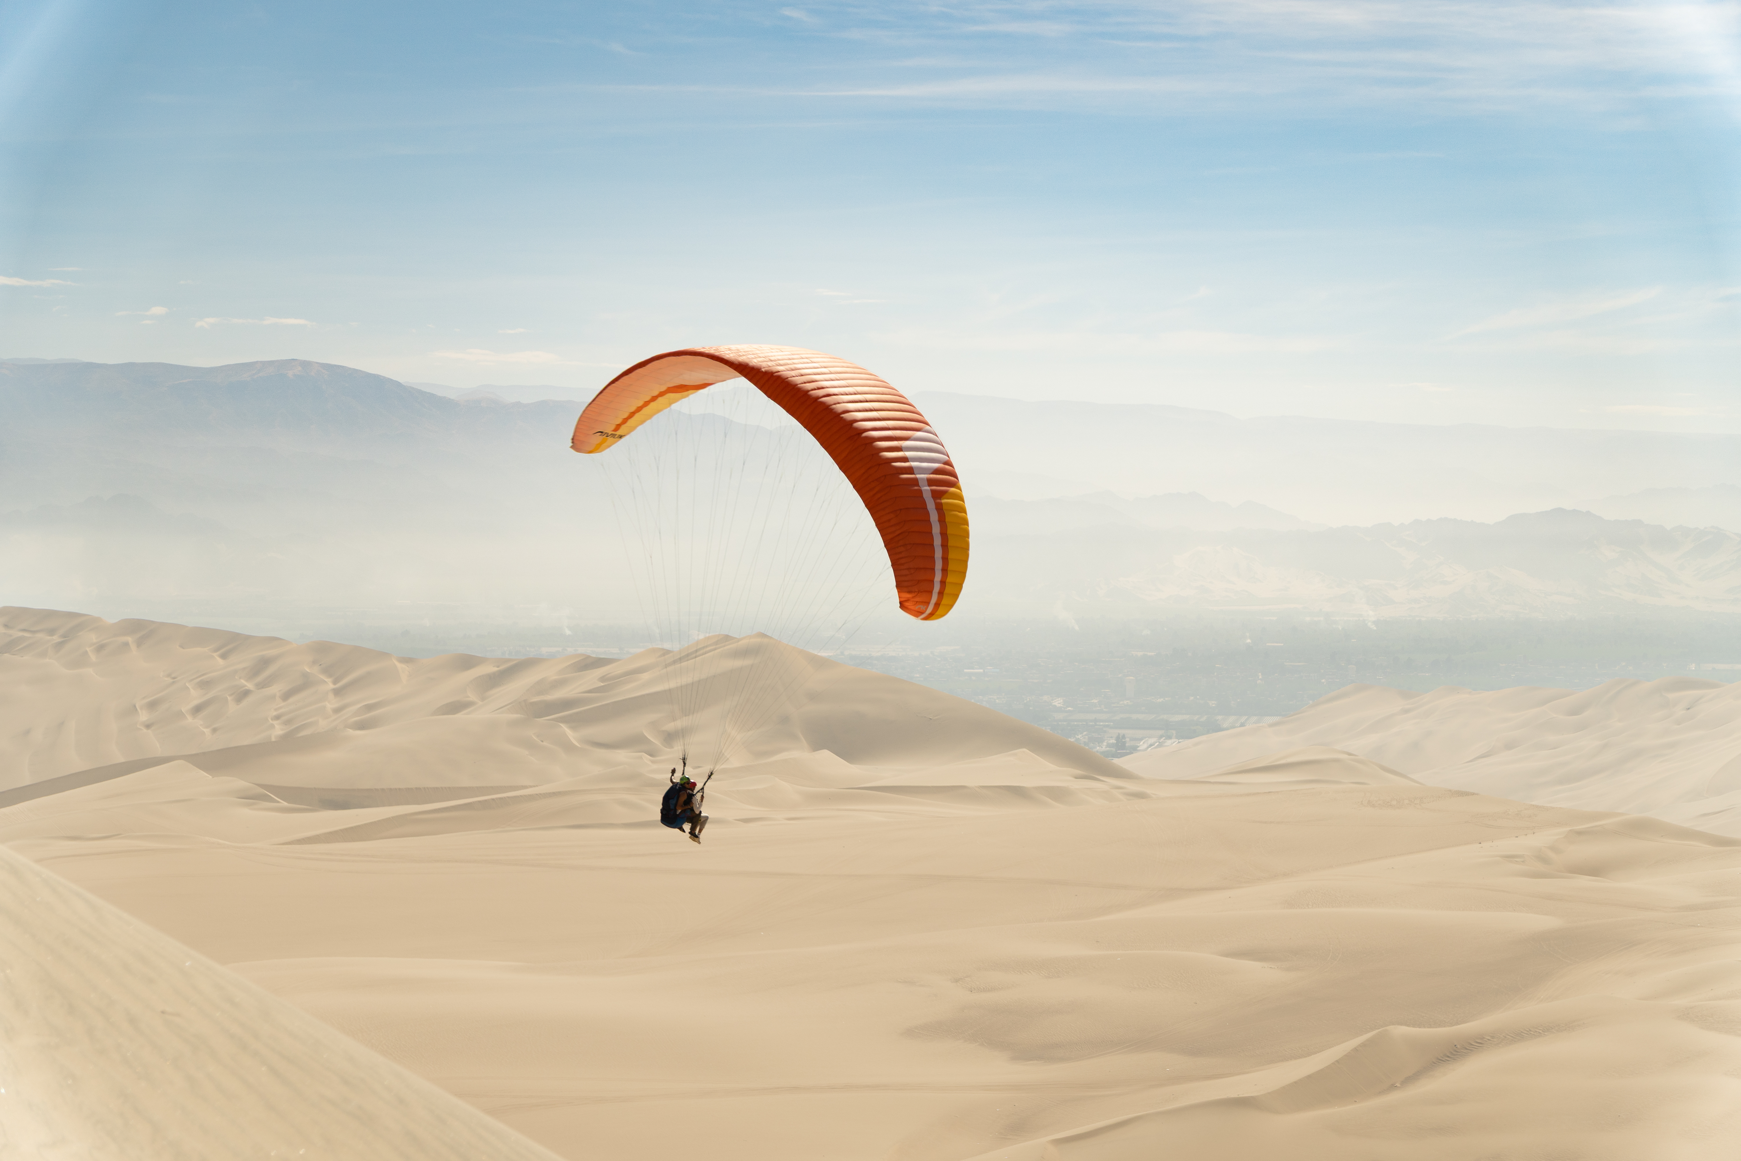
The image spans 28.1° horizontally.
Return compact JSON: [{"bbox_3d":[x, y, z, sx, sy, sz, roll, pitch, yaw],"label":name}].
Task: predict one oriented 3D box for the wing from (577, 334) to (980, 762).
[{"bbox_3d":[-2.380,-0.400,76.000,3.400,9.300,12.000,-3,20,-41],"label":"wing"}]

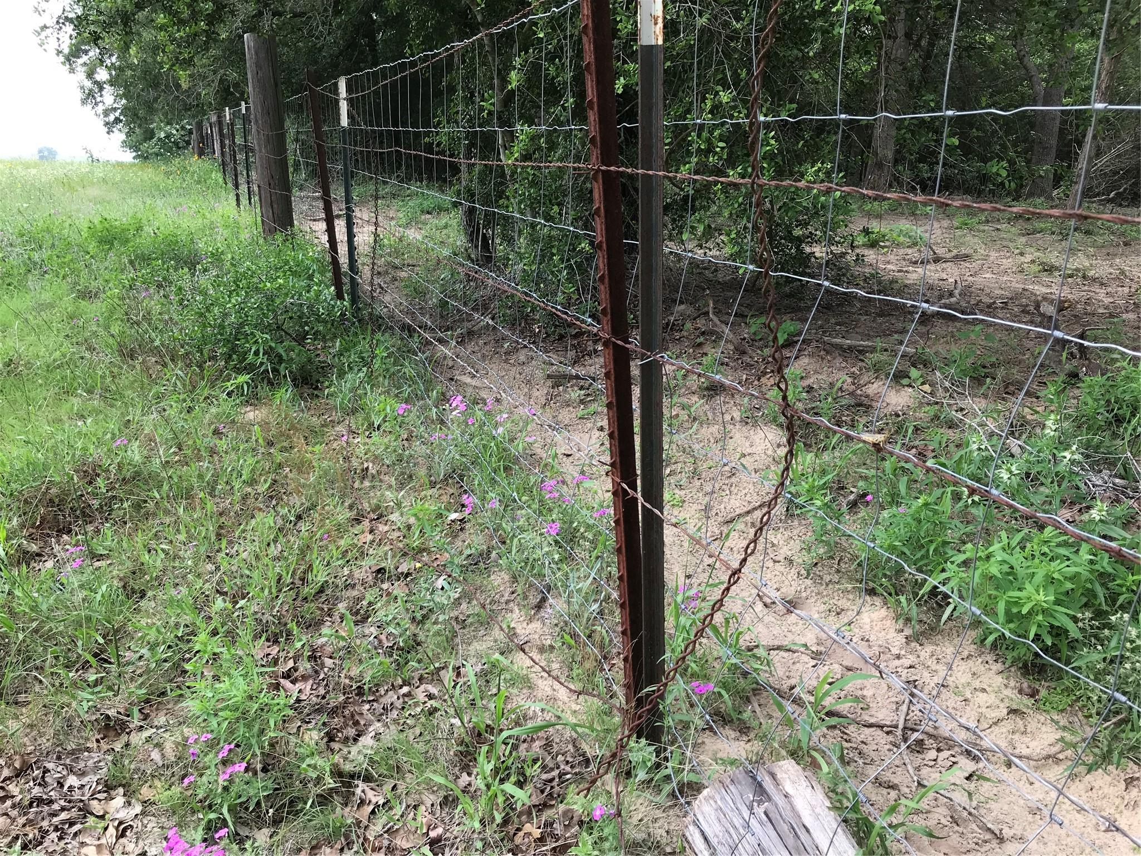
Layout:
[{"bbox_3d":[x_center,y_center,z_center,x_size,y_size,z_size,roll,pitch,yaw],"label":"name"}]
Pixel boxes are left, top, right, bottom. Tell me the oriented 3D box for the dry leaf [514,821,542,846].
[{"bbox_3d":[-0.066,0.627,1.426,0.047,0.020,0.048,0,16,0],"label":"dry leaf"}]

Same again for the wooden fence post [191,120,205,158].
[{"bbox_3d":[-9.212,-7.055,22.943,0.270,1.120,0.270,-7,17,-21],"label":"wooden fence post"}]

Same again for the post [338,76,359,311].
[{"bbox_3d":[-1.001,-0.969,4.186,0.040,1.170,0.040,-6,17,-22],"label":"post"}]

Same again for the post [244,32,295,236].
[{"bbox_3d":[-2.206,-2.070,6.813,0.250,1.560,0.250,-7,17,-21],"label":"post"}]

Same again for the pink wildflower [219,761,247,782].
[{"bbox_3d":[-0.526,0.535,1.436,0.042,0.028,0.040,0,16,0],"label":"pink wildflower"}]

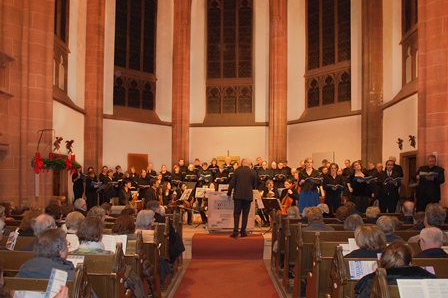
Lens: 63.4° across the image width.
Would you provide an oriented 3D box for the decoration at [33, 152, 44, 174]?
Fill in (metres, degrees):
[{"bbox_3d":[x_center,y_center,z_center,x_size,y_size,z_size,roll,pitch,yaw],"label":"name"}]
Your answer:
[{"bbox_3d":[-4.304,0.325,8.408,0.280,0.500,0.260,0,-6,0],"label":"decoration"}]

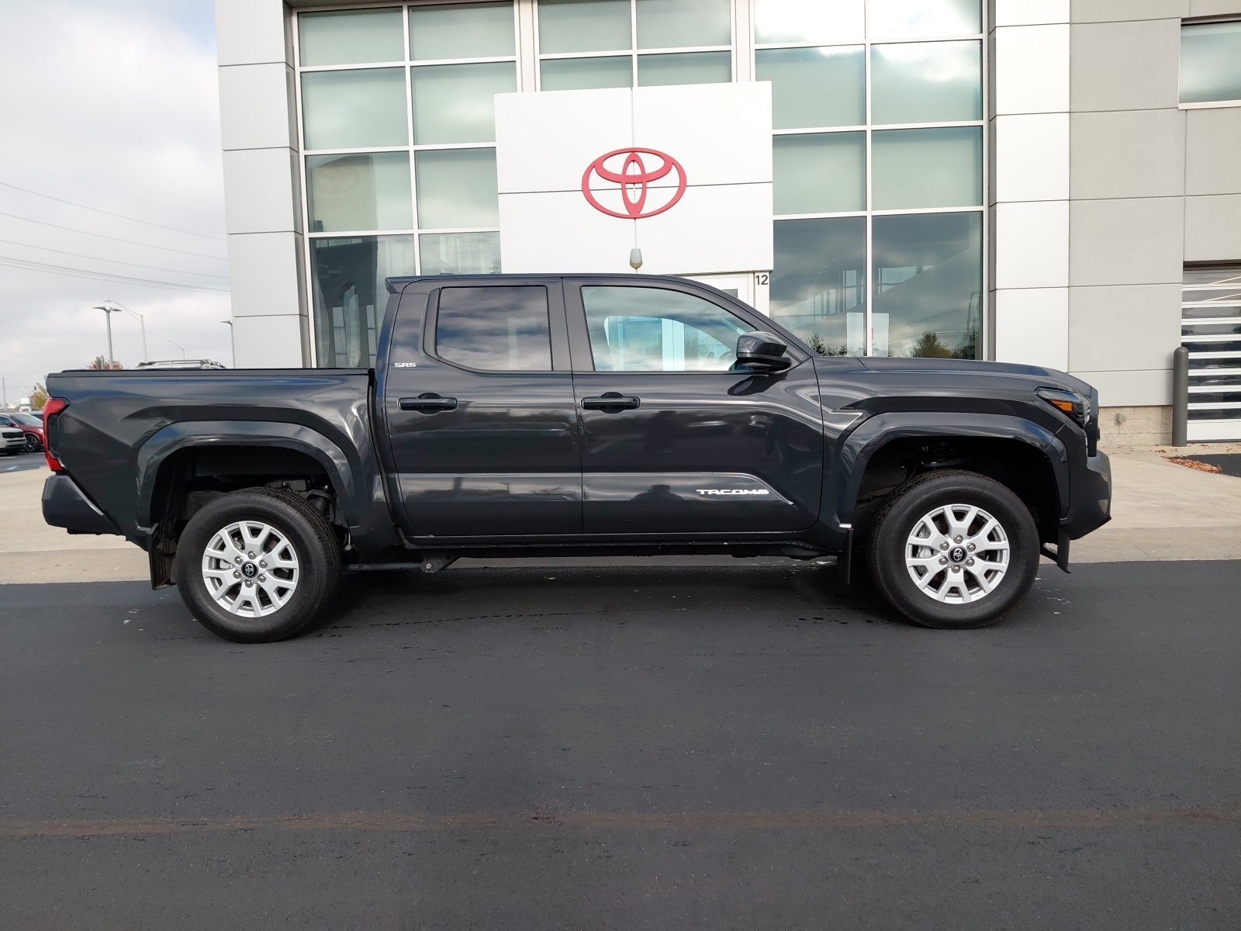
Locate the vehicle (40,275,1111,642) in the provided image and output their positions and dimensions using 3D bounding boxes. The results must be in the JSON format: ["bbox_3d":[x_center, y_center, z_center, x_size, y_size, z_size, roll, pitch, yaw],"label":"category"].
[{"bbox_3d":[-0.174,-0.158,5.092,5.410,1.870,2.020,-1,4,3],"label":"vehicle"}]

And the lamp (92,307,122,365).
[{"bbox_3d":[-27.935,-5.033,49.254,0.450,7.290,1.650,1,5,33],"label":"lamp"}]

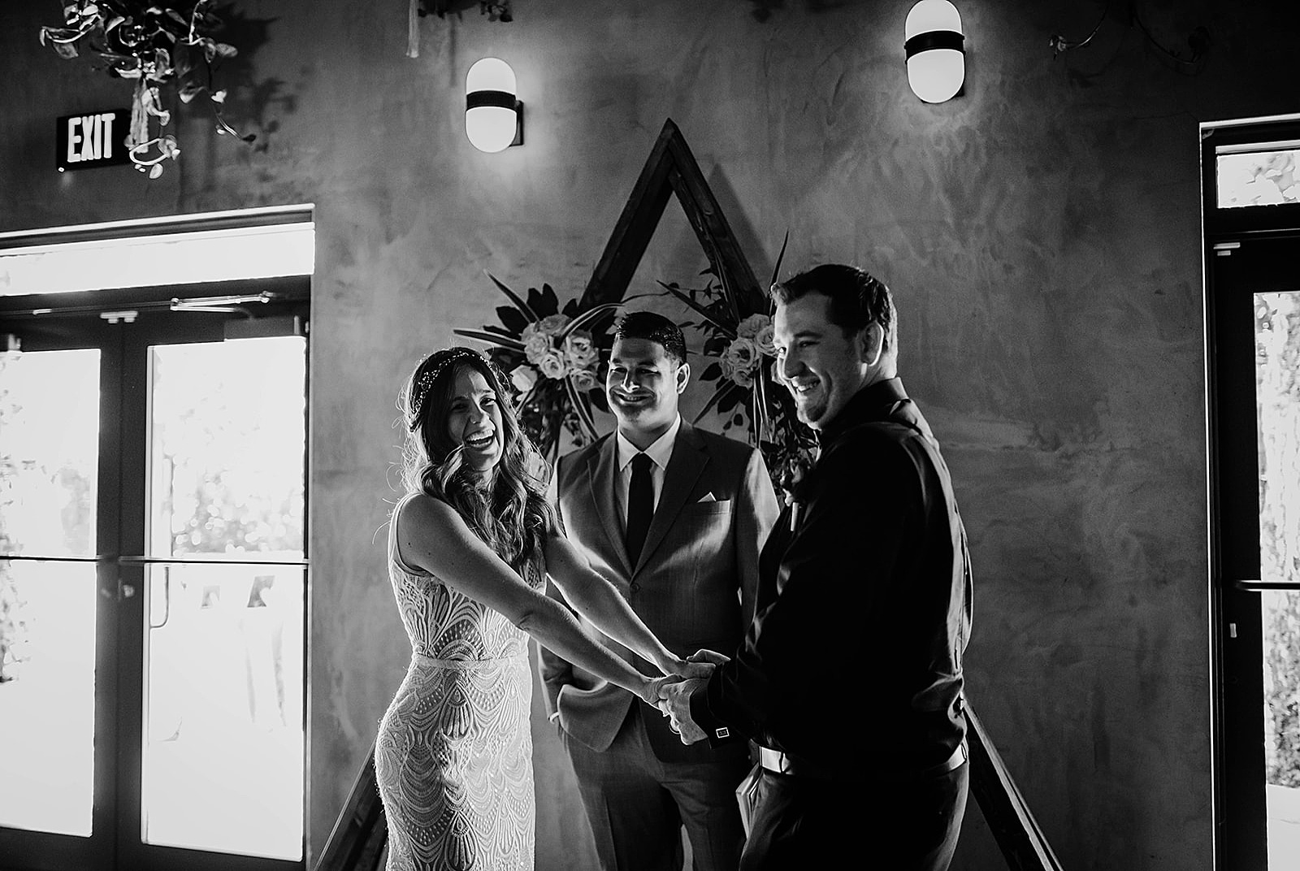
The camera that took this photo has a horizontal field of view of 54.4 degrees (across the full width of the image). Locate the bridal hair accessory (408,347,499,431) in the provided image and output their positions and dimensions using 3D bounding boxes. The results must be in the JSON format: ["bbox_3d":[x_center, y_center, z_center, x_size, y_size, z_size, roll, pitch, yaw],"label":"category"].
[{"bbox_3d":[-0.352,-0.085,2.290,0.160,0.115,0.130,-10,1,-29],"label":"bridal hair accessory"}]

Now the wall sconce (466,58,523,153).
[{"bbox_3d":[-0.480,-1.011,3.884,0.155,0.287,0.178,-1,-3,19],"label":"wall sconce"}]

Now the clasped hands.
[{"bbox_3d":[0.061,0.426,2.080,0.140,0.125,0.150,-2,-3,30],"label":"clasped hands"}]

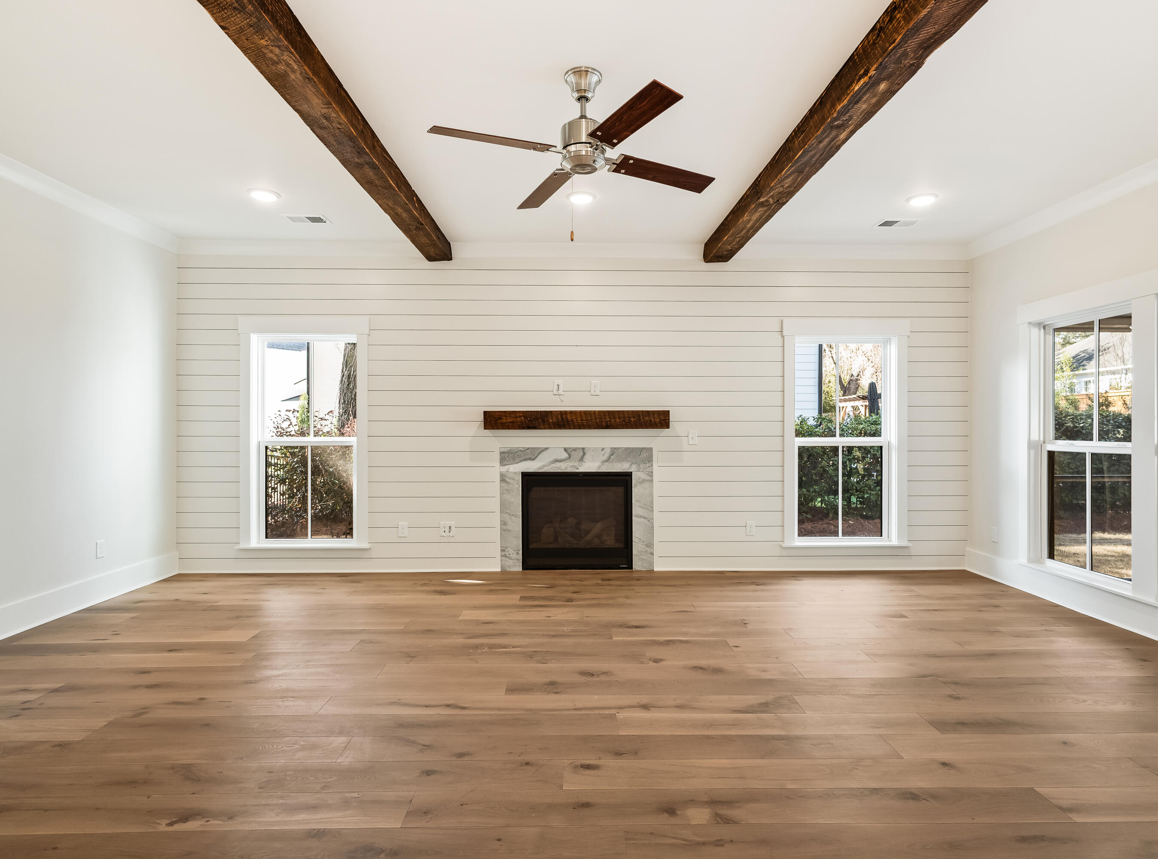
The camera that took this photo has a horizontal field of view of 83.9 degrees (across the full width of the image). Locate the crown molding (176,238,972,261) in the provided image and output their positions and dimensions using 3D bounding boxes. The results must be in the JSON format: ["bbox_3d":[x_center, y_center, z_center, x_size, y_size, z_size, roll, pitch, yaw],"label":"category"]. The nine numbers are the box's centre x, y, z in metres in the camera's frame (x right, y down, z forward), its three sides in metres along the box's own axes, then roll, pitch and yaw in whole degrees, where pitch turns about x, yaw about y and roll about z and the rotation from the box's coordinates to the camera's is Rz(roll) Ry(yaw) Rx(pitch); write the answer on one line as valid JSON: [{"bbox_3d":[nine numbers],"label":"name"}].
[{"bbox_3d":[0.000,-1.491,5.340,6.622,0.111,0.075,0,0,-1],"label":"crown molding"}]

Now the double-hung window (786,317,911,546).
[{"bbox_3d":[2.238,0.029,5.462,1.060,1.904,0.150,0,0,-1],"label":"double-hung window"}]

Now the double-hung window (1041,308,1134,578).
[{"bbox_3d":[3.448,0.100,4.300,0.110,1.700,0.845,0,0,-1],"label":"double-hung window"}]

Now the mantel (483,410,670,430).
[{"bbox_3d":[-0.016,-0.072,5.297,1.507,0.148,0.168,0,0,-1],"label":"mantel"}]

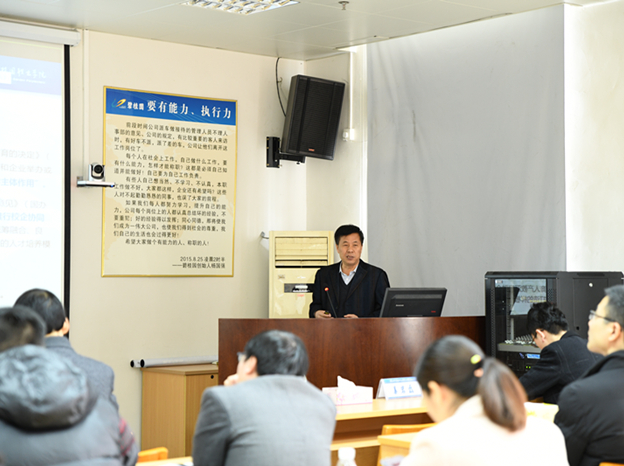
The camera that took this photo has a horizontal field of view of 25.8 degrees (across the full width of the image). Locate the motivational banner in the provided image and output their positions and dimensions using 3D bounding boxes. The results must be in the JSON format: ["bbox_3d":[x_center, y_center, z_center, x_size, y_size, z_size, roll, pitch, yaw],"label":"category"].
[{"bbox_3d":[-1.046,-0.360,10.258,1.210,1.390,0.030,2,-3,-41],"label":"motivational banner"}]

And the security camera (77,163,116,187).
[{"bbox_3d":[-1.543,-0.411,9.717,0.240,0.172,0.145,2,-3,-36],"label":"security camera"}]

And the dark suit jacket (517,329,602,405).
[{"bbox_3d":[1.342,0.812,7.200,0.460,0.600,0.480,-2,-3,44],"label":"dark suit jacket"}]

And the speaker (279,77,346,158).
[{"bbox_3d":[-0.033,-0.903,10.661,0.390,0.600,0.350,8,2,-23],"label":"speaker"}]

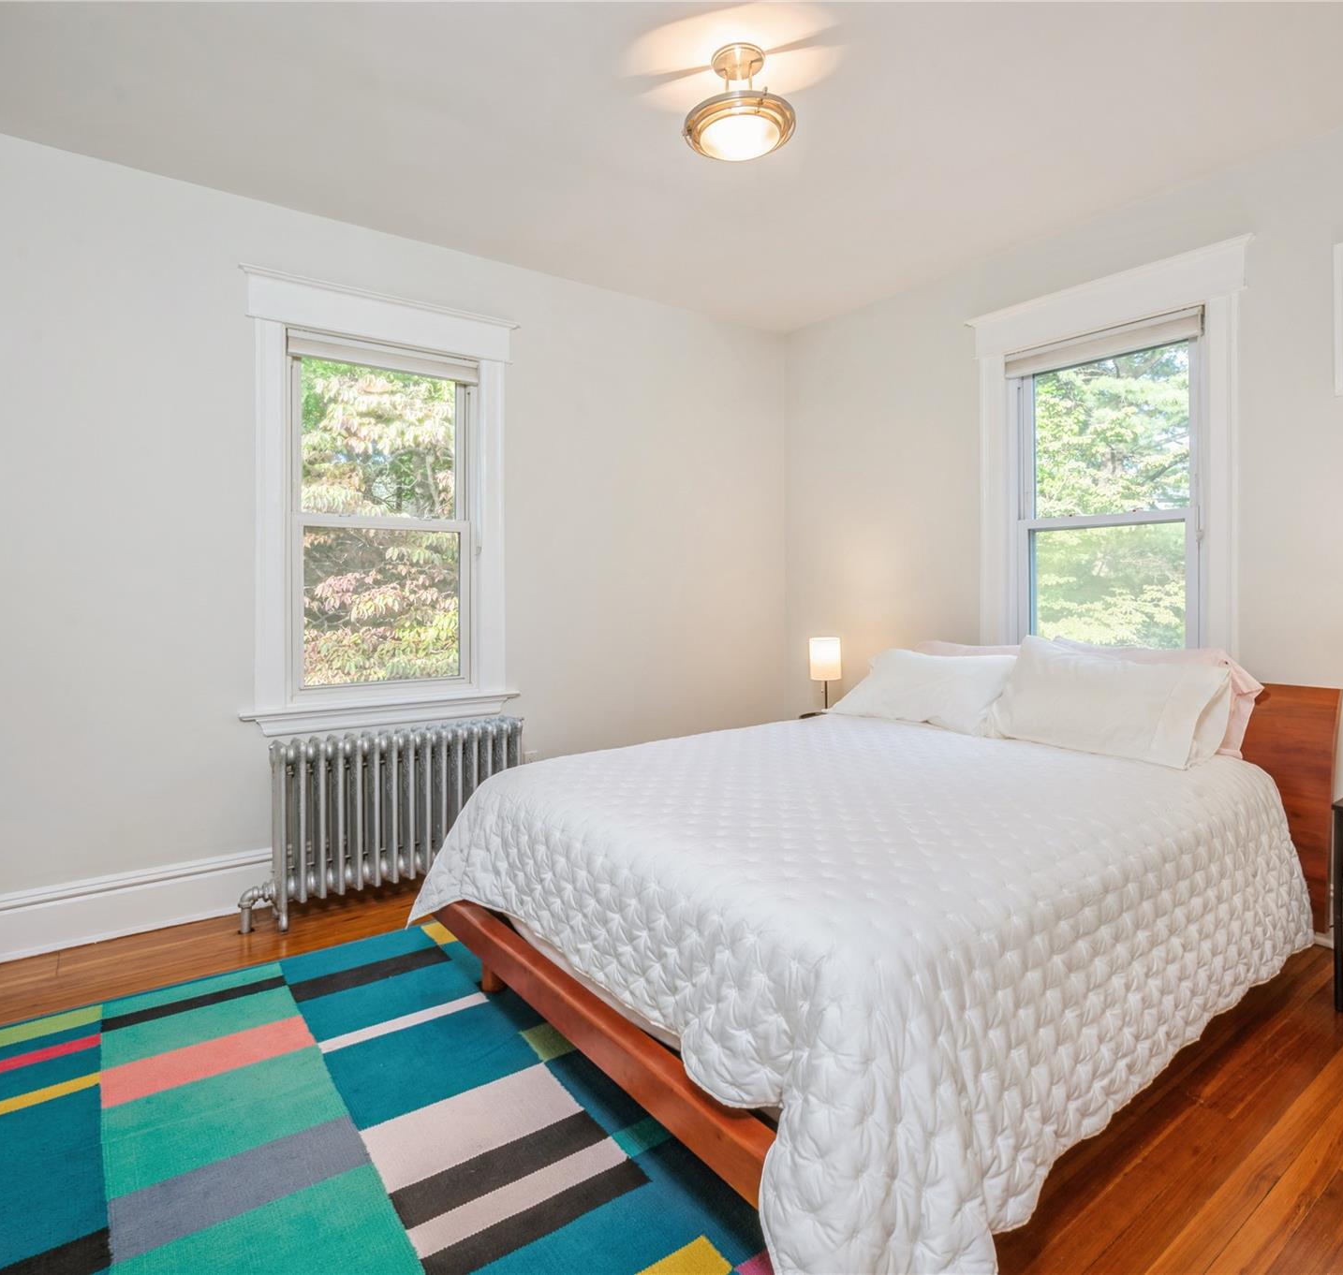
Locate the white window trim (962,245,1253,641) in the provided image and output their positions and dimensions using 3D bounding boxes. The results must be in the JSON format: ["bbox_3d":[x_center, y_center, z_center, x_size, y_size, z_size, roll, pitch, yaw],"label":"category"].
[{"bbox_3d":[1.690,-0.546,2.990,0.100,1.720,1.040,-1,2,-38],"label":"white window trim"}]

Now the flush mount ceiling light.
[{"bbox_3d":[0.187,-1.487,2.066,0.305,0.225,0.305,0,1,0],"label":"flush mount ceiling light"}]

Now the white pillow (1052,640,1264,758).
[{"bbox_3d":[1.703,0.217,2.714,0.170,0.420,0.700,24,-13,-36],"label":"white pillow"}]

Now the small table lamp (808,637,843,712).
[{"bbox_3d":[0.776,0.213,3.750,0.150,0.415,0.150,0,1,0],"label":"small table lamp"}]

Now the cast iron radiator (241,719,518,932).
[{"bbox_3d":[-1.086,0.674,2.887,0.990,0.645,0.200,-1,2,-35],"label":"cast iron radiator"}]

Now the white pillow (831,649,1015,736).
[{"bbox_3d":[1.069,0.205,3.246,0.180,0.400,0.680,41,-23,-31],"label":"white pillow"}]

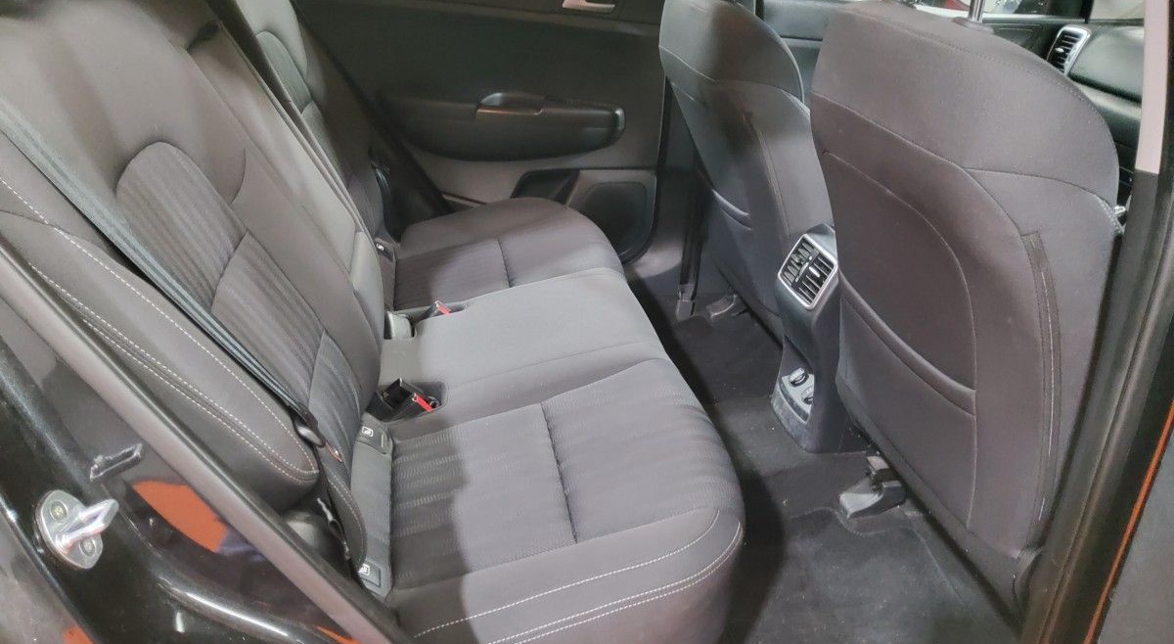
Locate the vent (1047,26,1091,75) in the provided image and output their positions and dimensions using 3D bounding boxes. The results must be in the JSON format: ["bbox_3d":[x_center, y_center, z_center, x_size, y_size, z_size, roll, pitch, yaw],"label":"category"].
[{"bbox_3d":[1.142,-0.643,2.107,0.032,0.112,0.098,14,23,-18],"label":"vent"}]

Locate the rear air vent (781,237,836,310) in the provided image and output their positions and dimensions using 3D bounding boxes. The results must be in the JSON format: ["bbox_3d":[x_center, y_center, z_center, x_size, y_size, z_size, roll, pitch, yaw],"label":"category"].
[{"bbox_3d":[0.382,-0.086,1.501,0.025,0.088,0.132,20,21,-21],"label":"rear air vent"}]

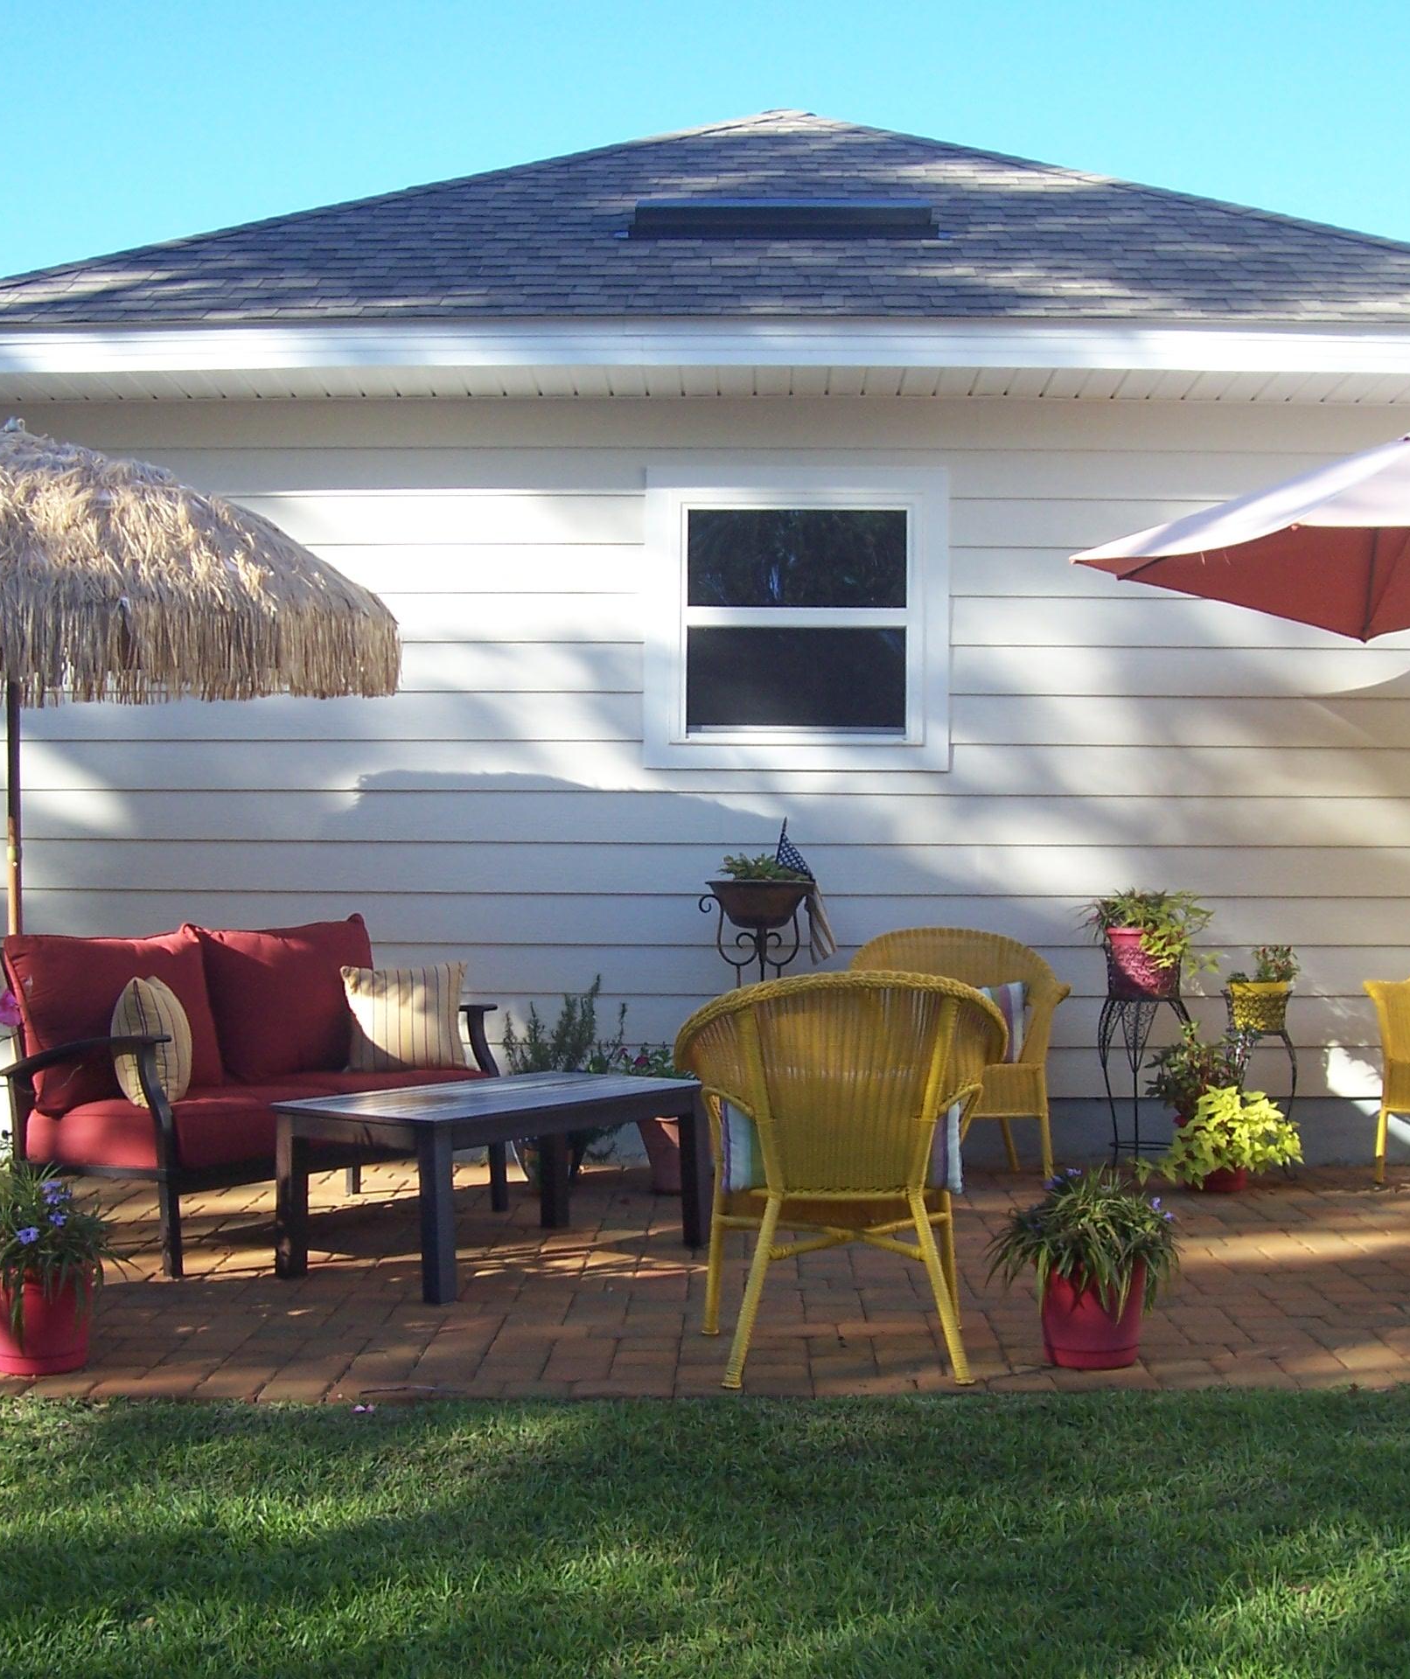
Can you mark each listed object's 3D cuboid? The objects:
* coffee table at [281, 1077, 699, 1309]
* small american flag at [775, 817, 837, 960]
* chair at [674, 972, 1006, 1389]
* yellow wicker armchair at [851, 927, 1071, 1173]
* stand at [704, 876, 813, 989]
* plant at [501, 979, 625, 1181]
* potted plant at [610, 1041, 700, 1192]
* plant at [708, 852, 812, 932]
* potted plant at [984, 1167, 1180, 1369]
[{"bbox_3d":[-0.551,0.911,5.895,0.557,0.446,1.125,0,-1,35],"label":"coffee table"},{"bbox_3d":[0.338,0.175,7.450,0.210,0.475,0.090,0,-1,0],"label":"small american flag"},{"bbox_3d":[0.282,0.683,4.700,0.690,0.840,0.680,0,-1,-5],"label":"chair"},{"bbox_3d":[0.830,0.727,7.330,0.690,0.840,0.680,0,-1,-3],"label":"yellow wicker armchair"},{"bbox_3d":[0.178,0.644,7.450,0.380,1.022,0.370,0,-1,0],"label":"stand"},{"bbox_3d":[-0.469,0.802,7.280,0.410,0.680,0.400,0,-1,0],"label":"plant"},{"bbox_3d":[-0.135,0.909,7.200,0.360,0.484,0.350,0,-1,0],"label":"potted plant"},{"bbox_3d":[0.188,0.176,7.500,0.370,0.275,0.370,0,-1,0],"label":"plant"},{"bbox_3d":[0.806,0.912,4.700,0.410,0.430,0.400,0,-1,0],"label":"potted plant"}]

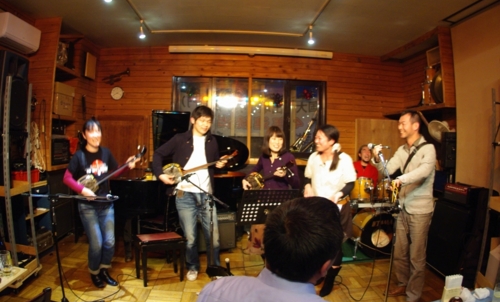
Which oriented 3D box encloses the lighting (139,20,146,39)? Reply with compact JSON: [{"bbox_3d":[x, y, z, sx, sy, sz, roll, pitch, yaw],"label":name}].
[{"bbox_3d":[-1.240,-1.400,4.000,0.090,0.210,0.100,1,1,-18],"label":"lighting"}]

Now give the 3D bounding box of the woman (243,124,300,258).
[{"bbox_3d":[0.225,0.530,3.650,0.560,1.570,0.400,1,1,12],"label":"woman"}]

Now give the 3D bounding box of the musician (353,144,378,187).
[{"bbox_3d":[1.570,0.600,4.720,0.550,1.360,0.650,1,1,9],"label":"musician"}]

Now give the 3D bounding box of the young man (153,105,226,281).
[{"bbox_3d":[-0.590,0.420,3.420,0.680,1.730,0.420,1,1,-9],"label":"young man"}]

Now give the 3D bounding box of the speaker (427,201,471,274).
[{"bbox_3d":[2.250,0.933,3.600,0.400,0.680,0.580,0,3,-6],"label":"speaker"}]

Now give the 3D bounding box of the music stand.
[{"bbox_3d":[0.165,0.830,3.100,0.500,1.000,0.430,1,1,-16],"label":"music stand"}]

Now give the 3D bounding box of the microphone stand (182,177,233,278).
[{"bbox_3d":[-0.417,0.760,3.517,0.500,1.050,0.340,0,3,-6],"label":"microphone stand"}]

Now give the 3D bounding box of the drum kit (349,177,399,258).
[{"bbox_3d":[1.650,0.860,4.420,1.200,1.000,0.950,1,1,7],"label":"drum kit"}]

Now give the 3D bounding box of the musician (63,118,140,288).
[{"bbox_3d":[-1.416,0.496,3.319,0.620,1.600,0.450,-1,3,-24],"label":"musician"}]

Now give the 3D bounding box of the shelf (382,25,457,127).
[{"bbox_3d":[2.199,-0.958,4.710,0.330,0.950,1.600,1,3,-3],"label":"shelf"}]

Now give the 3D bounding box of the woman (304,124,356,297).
[{"bbox_3d":[0.710,0.540,3.120,0.500,1.560,0.380,2,1,23],"label":"woman"}]

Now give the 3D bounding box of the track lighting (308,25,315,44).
[{"bbox_3d":[0.672,-1.274,3.799,0.080,0.240,0.090,1,3,3],"label":"track lighting"}]

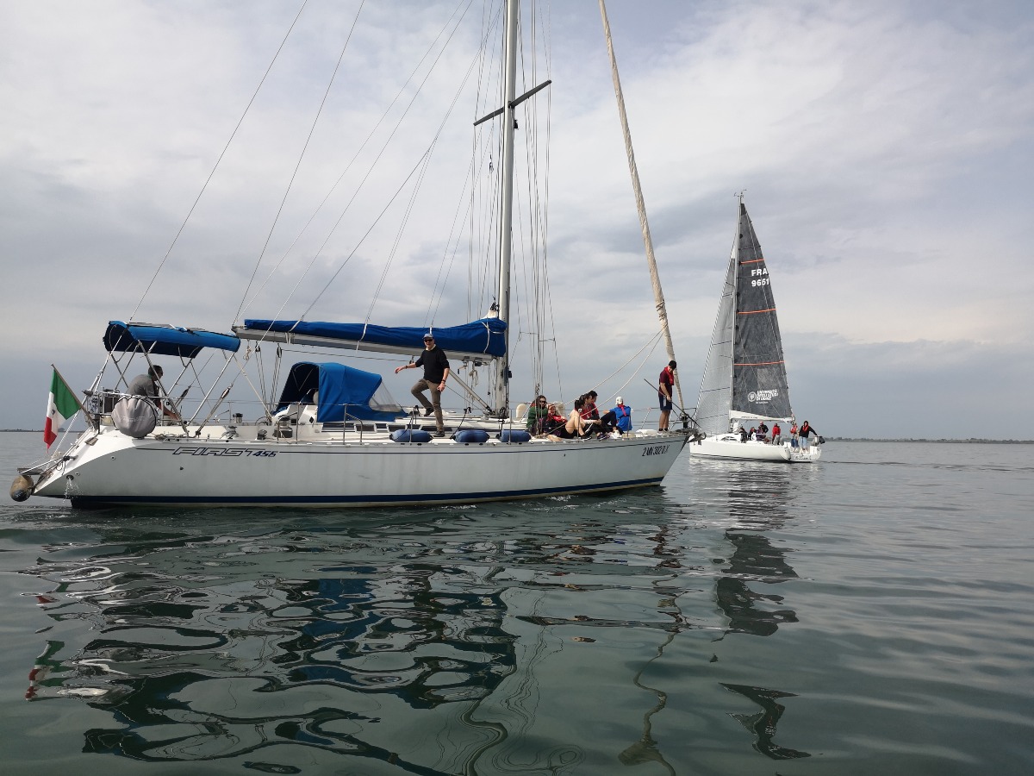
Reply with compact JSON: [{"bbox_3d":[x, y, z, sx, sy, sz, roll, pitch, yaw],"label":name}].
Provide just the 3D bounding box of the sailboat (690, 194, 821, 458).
[{"bbox_3d":[13.609,-3.714,49.002,3.400,16.000,10.600,2,-4,-22],"label":"sailboat"}]

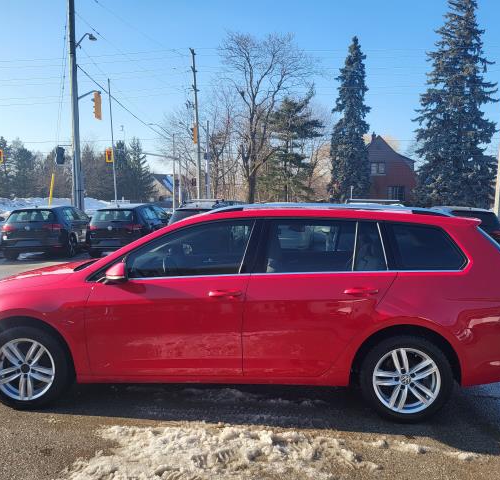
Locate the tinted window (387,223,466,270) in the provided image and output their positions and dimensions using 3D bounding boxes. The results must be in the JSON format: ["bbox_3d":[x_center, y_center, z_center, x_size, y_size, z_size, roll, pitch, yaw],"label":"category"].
[{"bbox_3d":[1.203,0.041,3.276,0.520,0.335,0.060,1,-14,3],"label":"tinted window"}]

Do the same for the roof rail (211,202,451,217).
[{"bbox_3d":[0.533,-0.220,3.441,1.815,0.110,0.060,1,5,3],"label":"roof rail"}]

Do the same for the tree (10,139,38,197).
[{"bbox_3d":[-29.864,-8.958,63.477,3.861,8.767,3.861,0,5,0],"label":"tree"}]

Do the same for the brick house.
[{"bbox_3d":[13.304,-7.057,53.087,7.800,8.100,9.000,0,5,0],"label":"brick house"}]

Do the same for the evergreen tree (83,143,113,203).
[{"bbox_3d":[-22.184,-8.583,70.364,4.600,10.380,4.600,0,4,0],"label":"evergreen tree"}]

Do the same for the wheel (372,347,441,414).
[{"bbox_3d":[1.054,0.935,3.268,0.450,0.450,0.180,1,5,3],"label":"wheel"}]

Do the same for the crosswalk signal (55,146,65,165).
[{"bbox_3d":[-8.608,-3.809,21.800,0.420,0.800,0.400,1,4,18],"label":"crosswalk signal"}]

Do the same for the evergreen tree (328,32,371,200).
[{"bbox_3d":[9.657,-10.686,46.617,4.200,17.620,4.200,0,4,0],"label":"evergreen tree"}]

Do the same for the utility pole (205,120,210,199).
[{"bbox_3d":[-2.547,-4.024,28.762,0.300,6.085,0.300,0,5,0],"label":"utility pole"}]

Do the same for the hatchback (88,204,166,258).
[{"bbox_3d":[-3.521,-0.313,15.156,1.820,1.460,4.270,0,4,6],"label":"hatchback"}]

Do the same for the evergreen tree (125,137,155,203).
[{"bbox_3d":[-15.606,-8.899,68.393,4.400,11.230,4.400,0,4,0],"label":"evergreen tree"}]

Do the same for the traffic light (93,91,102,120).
[{"bbox_3d":[-6.916,-6.077,21.800,0.450,1.150,0.580,1,4,12],"label":"traffic light"}]

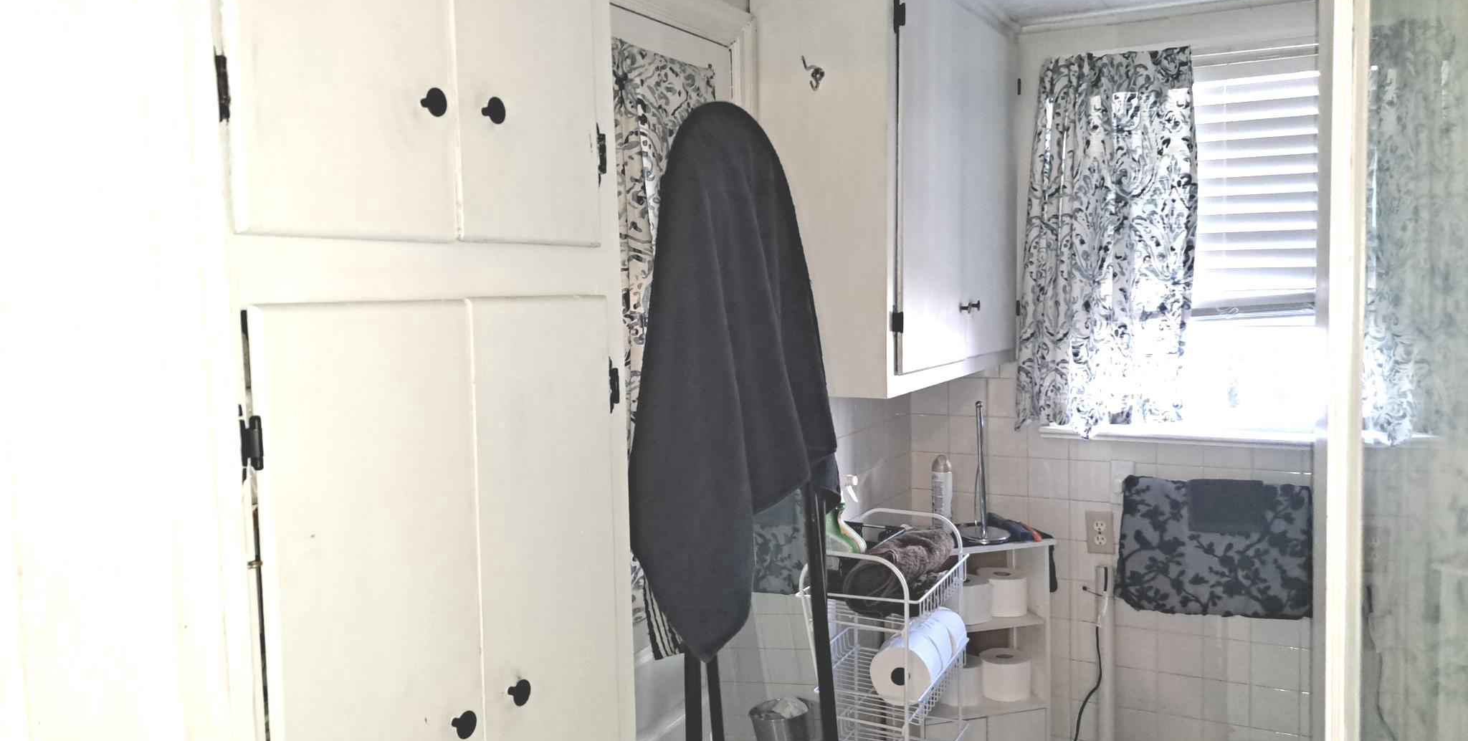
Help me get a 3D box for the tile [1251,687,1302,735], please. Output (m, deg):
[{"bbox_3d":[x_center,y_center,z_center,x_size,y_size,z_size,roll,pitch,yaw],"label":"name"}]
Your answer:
[{"bbox_3d":[1.351,0.848,2.543,0.108,0.108,0.009,1,4,28],"label":"tile"}]

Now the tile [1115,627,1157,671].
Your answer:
[{"bbox_3d":[1.059,0.734,2.691,0.108,0.108,0.010,1,4,29],"label":"tile"}]

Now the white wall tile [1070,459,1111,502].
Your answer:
[{"bbox_3d":[0.953,0.296,2.712,0.108,0.108,0.009,1,4,28],"label":"white wall tile"}]

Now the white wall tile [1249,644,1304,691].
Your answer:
[{"bbox_3d":[1.349,0.739,2.536,0.108,0.108,0.009,1,4,28],"label":"white wall tile"}]

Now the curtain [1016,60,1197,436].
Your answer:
[{"bbox_3d":[0.943,-0.321,2.606,0.446,0.978,0.080,1,4,29],"label":"curtain"}]

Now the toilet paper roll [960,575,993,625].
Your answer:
[{"bbox_3d":[0.607,0.595,2.657,0.125,0.101,0.125,-1,4,0],"label":"toilet paper roll"}]

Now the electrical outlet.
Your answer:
[{"bbox_3d":[0.975,0.432,2.704,0.072,0.116,0.009,1,4,28],"label":"electrical outlet"}]

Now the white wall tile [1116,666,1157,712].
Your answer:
[{"bbox_3d":[1.061,0.844,2.697,0.108,0.108,0.009,1,4,28],"label":"white wall tile"}]

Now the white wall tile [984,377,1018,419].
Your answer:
[{"bbox_3d":[0.755,0.074,2.800,0.108,0.108,0.009,1,4,28],"label":"white wall tile"}]

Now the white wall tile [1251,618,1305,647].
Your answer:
[{"bbox_3d":[1.345,0.628,2.526,0.108,0.108,0.010,1,4,29],"label":"white wall tile"}]

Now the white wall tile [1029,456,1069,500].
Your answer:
[{"bbox_3d":[0.856,0.294,2.766,0.108,0.108,0.010,1,4,29],"label":"white wall tile"}]

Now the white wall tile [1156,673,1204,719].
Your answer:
[{"bbox_3d":[1.158,0.844,2.646,0.108,0.108,0.010,1,4,29],"label":"white wall tile"}]

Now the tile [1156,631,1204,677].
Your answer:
[{"bbox_3d":[1.155,0.735,2.638,0.108,0.108,0.010,1,4,29],"label":"tile"}]

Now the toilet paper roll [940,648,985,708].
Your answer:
[{"bbox_3d":[0.598,0.817,2.689,0.122,0.101,0.122,-1,4,0],"label":"toilet paper roll"}]

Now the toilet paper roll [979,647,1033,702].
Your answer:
[{"bbox_3d":[0.732,0.817,2.736,0.131,0.099,0.131,-1,4,0],"label":"toilet paper roll"}]

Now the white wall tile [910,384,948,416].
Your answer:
[{"bbox_3d":[0.561,0.073,2.908,0.108,0.108,0.010,1,4,29],"label":"white wall tile"}]

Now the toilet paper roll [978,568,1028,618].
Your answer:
[{"bbox_3d":[0.722,0.596,2.736,0.130,0.100,0.130,-1,4,0],"label":"toilet paper roll"}]

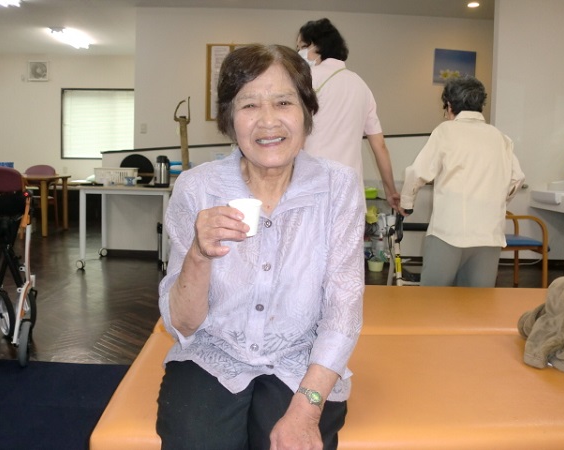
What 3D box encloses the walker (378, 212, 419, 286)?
[{"bbox_3d":[0.820,0.265,3.250,0.540,0.780,0.600,1,5,-5],"label":"walker"}]

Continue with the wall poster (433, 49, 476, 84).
[{"bbox_3d":[1.956,-1.767,6.850,0.475,0.410,0.030,4,5,0],"label":"wall poster"}]

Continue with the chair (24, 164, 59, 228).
[{"bbox_3d":[-3.292,-0.352,8.280,0.530,0.820,0.550,1,6,-10],"label":"chair"}]

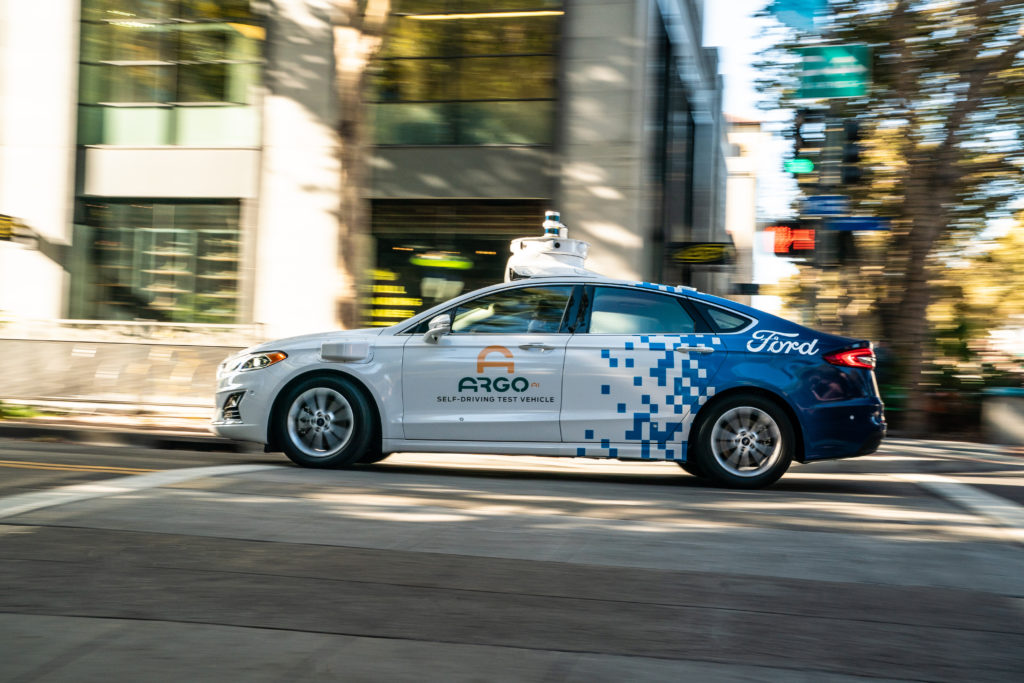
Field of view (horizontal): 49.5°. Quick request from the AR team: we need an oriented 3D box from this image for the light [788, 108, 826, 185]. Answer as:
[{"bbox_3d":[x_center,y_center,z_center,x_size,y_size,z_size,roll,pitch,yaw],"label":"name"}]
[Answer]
[{"bbox_3d":[3.486,-2.308,13.131,0.310,0.850,0.370,2,-2,11],"label":"light"}]

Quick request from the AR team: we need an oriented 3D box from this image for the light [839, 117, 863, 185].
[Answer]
[{"bbox_3d":[4.010,-2.244,13.104,0.370,0.800,0.300,2,-2,11],"label":"light"}]

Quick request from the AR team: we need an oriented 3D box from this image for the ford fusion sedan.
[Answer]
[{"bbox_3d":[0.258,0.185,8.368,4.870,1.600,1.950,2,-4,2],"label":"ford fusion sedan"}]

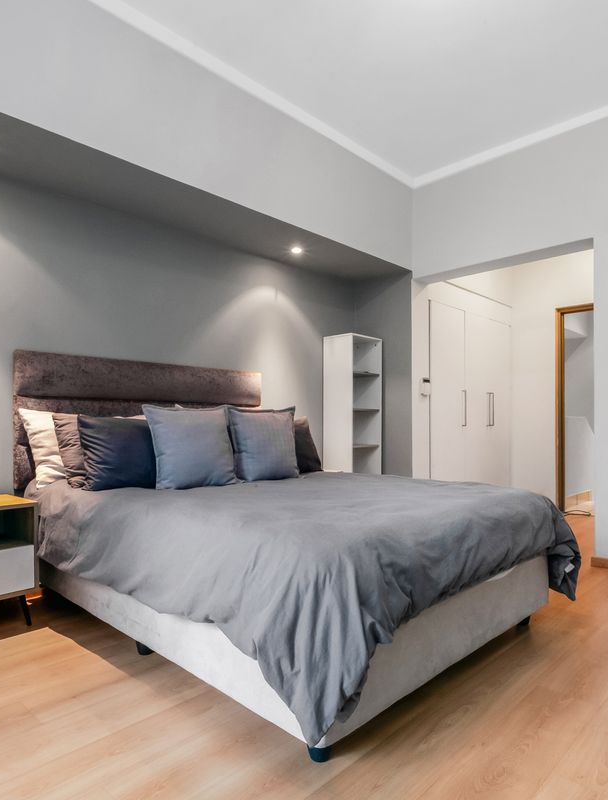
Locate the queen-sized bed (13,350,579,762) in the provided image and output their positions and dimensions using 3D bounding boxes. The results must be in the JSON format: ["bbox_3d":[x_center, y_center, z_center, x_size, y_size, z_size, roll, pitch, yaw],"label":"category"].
[{"bbox_3d":[-0.141,0.390,2.516,1.920,1.250,1.670,-1,-3,45],"label":"queen-sized bed"}]

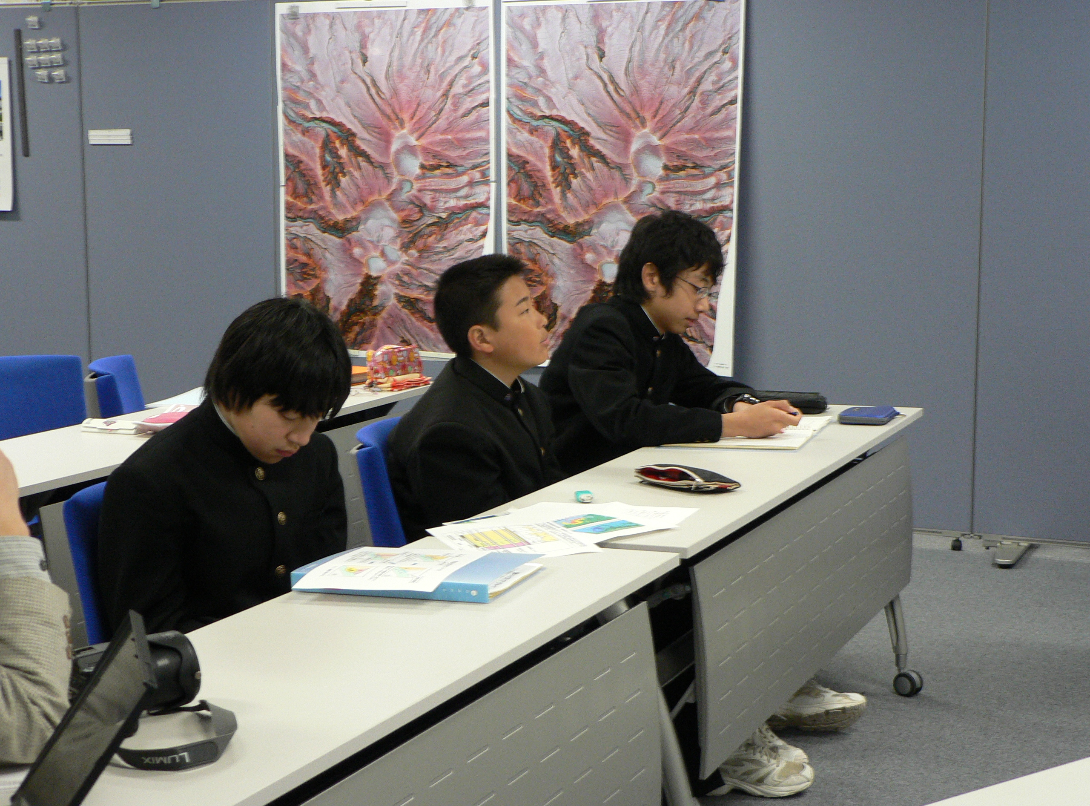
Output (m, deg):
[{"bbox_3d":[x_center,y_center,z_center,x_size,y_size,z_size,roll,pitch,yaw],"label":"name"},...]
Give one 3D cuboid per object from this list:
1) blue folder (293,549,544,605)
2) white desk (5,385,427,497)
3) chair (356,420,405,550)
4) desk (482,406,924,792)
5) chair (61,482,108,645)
[{"bbox_3d":[-0.191,0.259,2.857,0.308,0.030,0.230,2,8,19],"label":"blue folder"},{"bbox_3d":[-0.870,0.396,4.585,0.460,0.705,1.800,3,9,24],"label":"white desk"},{"bbox_3d":[-0.061,0.442,3.881,0.550,0.800,0.500,4,9,29],"label":"chair"},{"bbox_3d":[0.396,0.467,4.036,0.460,0.705,1.800,3,8,23],"label":"desk"},{"bbox_3d":[-0.432,0.541,3.167,0.550,0.800,0.500,3,8,23],"label":"chair"}]

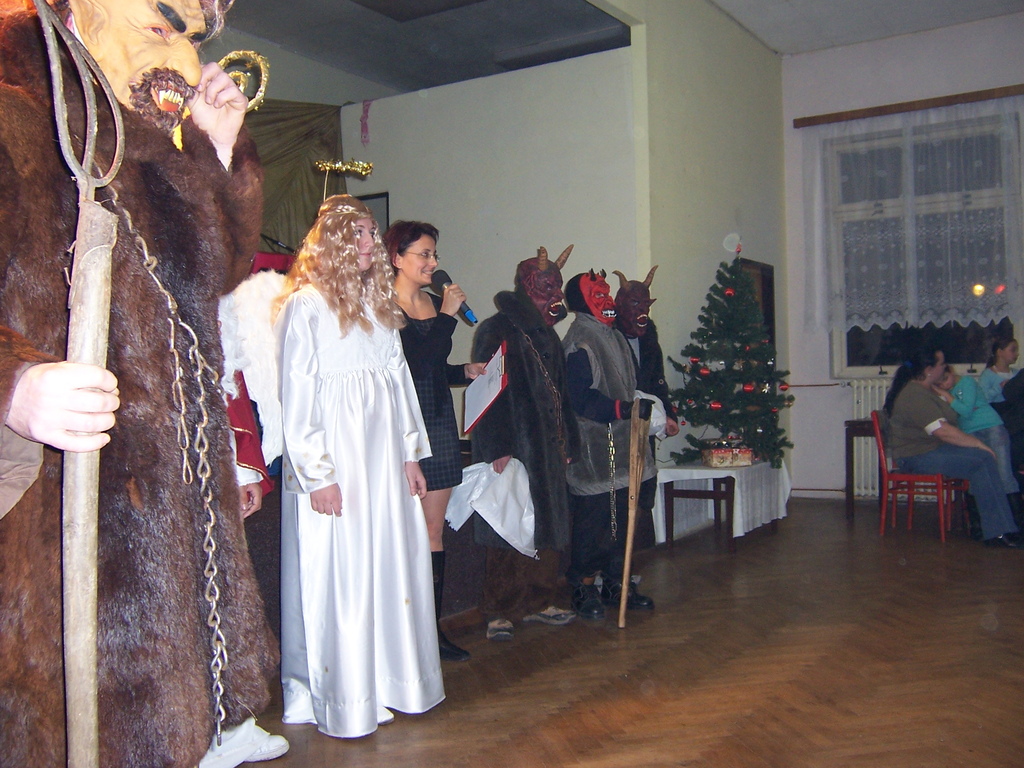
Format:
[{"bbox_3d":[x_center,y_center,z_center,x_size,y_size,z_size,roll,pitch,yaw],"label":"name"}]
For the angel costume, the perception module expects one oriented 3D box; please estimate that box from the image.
[{"bbox_3d":[-0.512,0.382,3.254,0.450,1.390,0.570,-1,1,29],"label":"angel costume"}]

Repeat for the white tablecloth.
[{"bbox_3d":[1.442,0.795,6.598,0.530,0.450,1.100,-1,1,34],"label":"white tablecloth"}]

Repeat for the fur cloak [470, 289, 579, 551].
[{"bbox_3d":[0.056,0.158,4.339,0.410,1.140,0.560,-1,1,40],"label":"fur cloak"}]

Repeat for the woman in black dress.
[{"bbox_3d":[-0.327,0.201,3.968,0.430,1.730,0.470,-1,1,32],"label":"woman in black dress"}]

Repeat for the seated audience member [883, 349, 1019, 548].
[{"bbox_3d":[2.915,0.395,6.502,0.860,1.250,0.520,-1,1,41],"label":"seated audience member"}]

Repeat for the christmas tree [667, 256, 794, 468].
[{"bbox_3d":[1.461,-0.144,6.529,0.800,1.420,0.840,-1,1,34],"label":"christmas tree"}]

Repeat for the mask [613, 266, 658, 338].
[{"bbox_3d":[0.648,-0.428,5.123,0.250,0.370,0.240,-1,1,-30],"label":"mask"}]

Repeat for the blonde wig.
[{"bbox_3d":[-0.565,-0.396,3.234,0.310,0.450,0.370,-1,1,32],"label":"blonde wig"}]

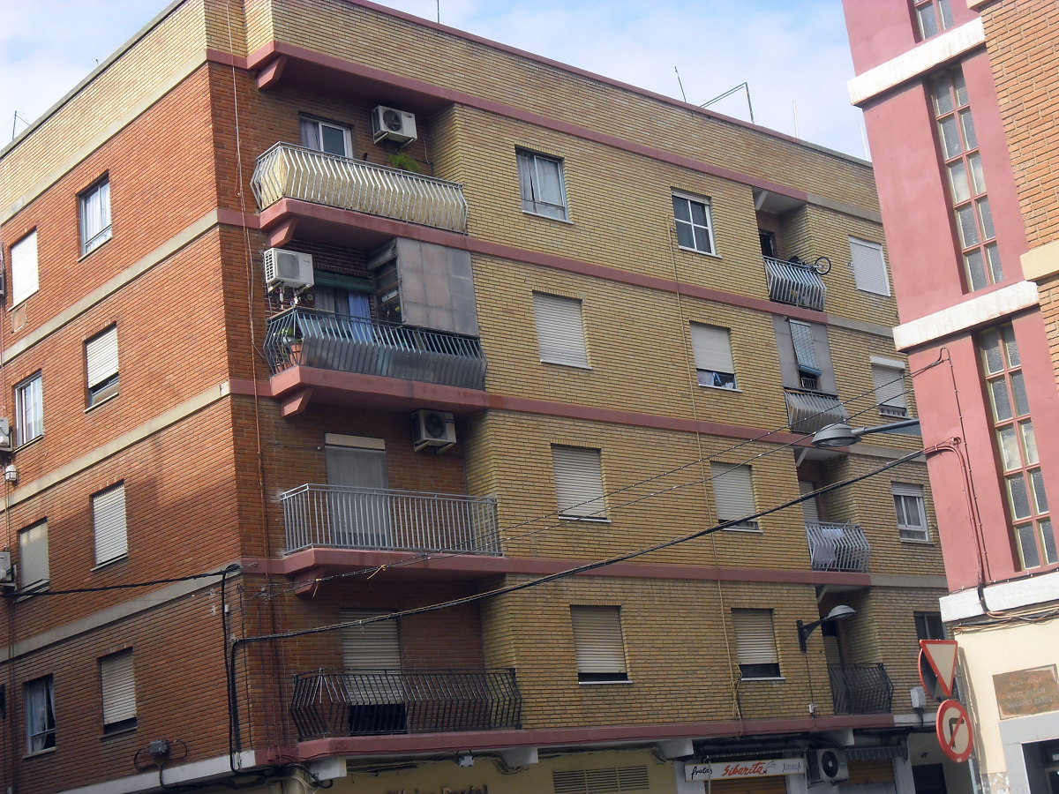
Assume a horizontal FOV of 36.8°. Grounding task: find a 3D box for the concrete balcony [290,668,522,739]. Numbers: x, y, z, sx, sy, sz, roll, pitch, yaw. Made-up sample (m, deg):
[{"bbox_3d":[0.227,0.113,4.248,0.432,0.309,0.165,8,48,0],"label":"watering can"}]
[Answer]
[{"bbox_3d":[-1.925,4.893,25.335,3.970,1.060,1.030,8,-21,-41],"label":"concrete balcony"}]

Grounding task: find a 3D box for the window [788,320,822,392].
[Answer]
[{"bbox_3d":[5.862,-0.904,33.560,0.731,1.472,0.156,7,-21,-41],"label":"window"}]

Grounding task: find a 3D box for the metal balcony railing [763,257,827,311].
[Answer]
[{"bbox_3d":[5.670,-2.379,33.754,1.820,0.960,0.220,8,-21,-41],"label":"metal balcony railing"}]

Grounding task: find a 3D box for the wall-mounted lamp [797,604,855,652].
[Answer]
[{"bbox_3d":[5.758,4.452,30.579,0.293,0.751,1.277,7,-21,-41],"label":"wall-mounted lamp"}]

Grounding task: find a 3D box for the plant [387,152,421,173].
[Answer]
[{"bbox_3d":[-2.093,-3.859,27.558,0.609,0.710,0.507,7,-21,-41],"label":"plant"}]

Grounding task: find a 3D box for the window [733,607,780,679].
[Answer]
[{"bbox_3d":[4.177,4.579,29.565,1.217,1.278,0.150,7,-21,-41],"label":"window"}]

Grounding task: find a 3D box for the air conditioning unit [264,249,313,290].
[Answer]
[{"bbox_3d":[-3.998,-2.126,26.500,0.790,0.540,0.280,8,-21,-41],"label":"air conditioning unit"}]

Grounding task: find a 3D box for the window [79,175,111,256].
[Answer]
[{"bbox_3d":[-8.018,-3.372,29.604,0.150,1.290,1.250,8,-21,-42],"label":"window"}]

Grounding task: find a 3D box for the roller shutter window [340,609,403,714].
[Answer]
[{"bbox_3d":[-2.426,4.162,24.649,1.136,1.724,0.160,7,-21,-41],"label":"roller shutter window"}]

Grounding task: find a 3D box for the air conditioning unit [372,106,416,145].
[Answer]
[{"bbox_3d":[-2.395,-4.804,28.177,0.773,0.497,0.260,7,-21,-41],"label":"air conditioning unit"}]

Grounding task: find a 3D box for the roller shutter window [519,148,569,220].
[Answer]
[{"bbox_3d":[0.218,-3.876,29.178,1.217,1.288,0.150,7,-21,-41],"label":"roller shutter window"}]

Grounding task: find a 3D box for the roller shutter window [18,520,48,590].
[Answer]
[{"bbox_3d":[-8.787,2.911,28.460,0.150,1.288,1.197,8,-21,-42],"label":"roller shutter window"}]

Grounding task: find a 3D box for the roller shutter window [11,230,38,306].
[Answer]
[{"bbox_3d":[-9.759,-2.477,30.849,0.130,1.306,1.248,7,-21,-41],"label":"roller shutter window"}]

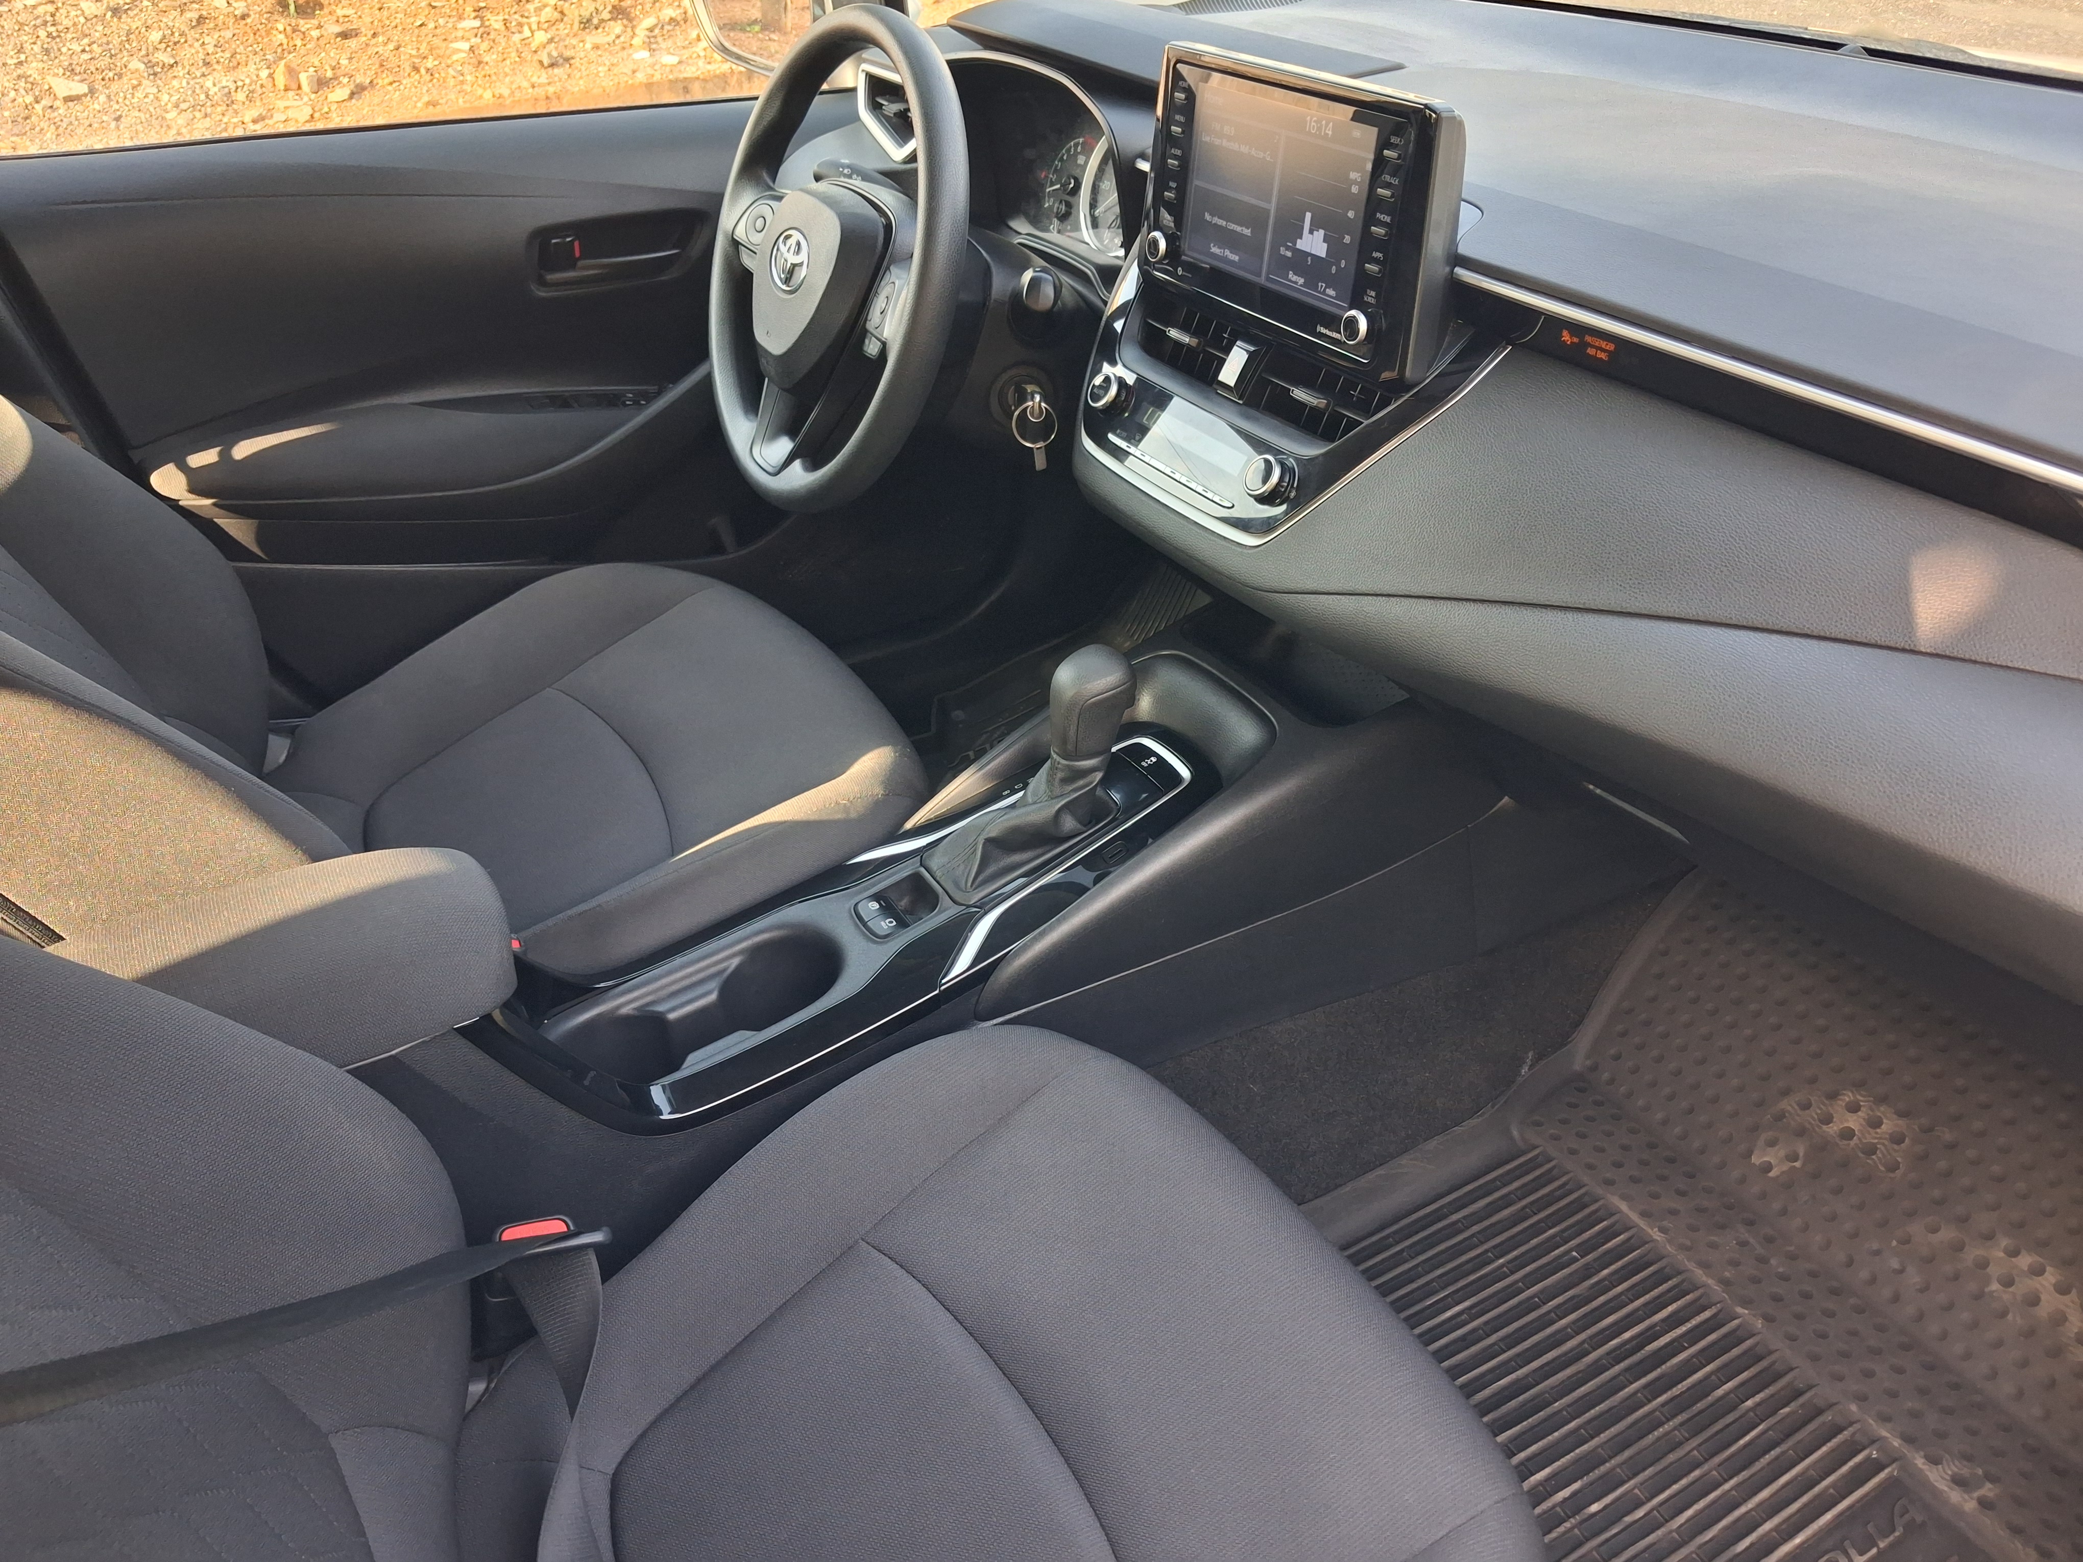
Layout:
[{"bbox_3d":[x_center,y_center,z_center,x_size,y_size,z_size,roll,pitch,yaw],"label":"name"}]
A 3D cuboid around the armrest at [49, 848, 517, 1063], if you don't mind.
[{"bbox_3d":[-0.425,0.107,0.856,0.270,0.064,0.145,-18,37,-26],"label":"armrest"}]

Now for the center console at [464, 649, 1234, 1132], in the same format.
[{"bbox_3d":[-0.115,0.049,1.048,0.525,0.171,0.180,-22,38,-24],"label":"center console"}]

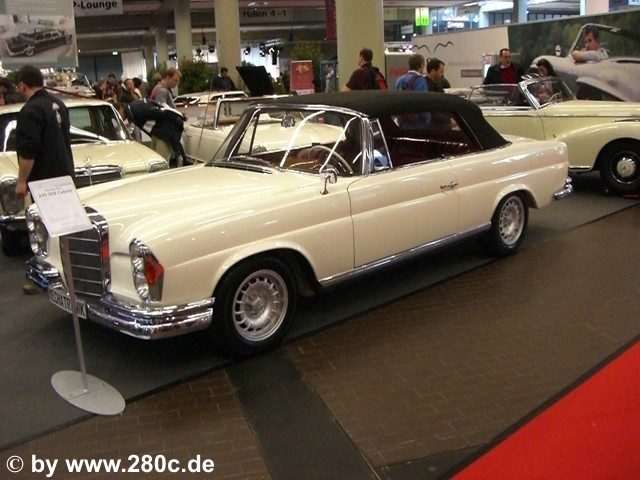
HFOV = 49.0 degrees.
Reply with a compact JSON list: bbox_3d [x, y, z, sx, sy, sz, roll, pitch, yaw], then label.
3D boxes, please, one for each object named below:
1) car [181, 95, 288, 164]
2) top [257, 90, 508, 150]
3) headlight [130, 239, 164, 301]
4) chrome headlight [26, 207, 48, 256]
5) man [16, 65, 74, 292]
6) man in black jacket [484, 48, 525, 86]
[{"bbox_3d":[-0.859,-1.474,10.167,1.770,1.300,4.300,-9,16,-22],"label":"car"},{"bbox_3d":[0.608,-0.991,5.977,2.000,0.540,1.420,-16,19,-41],"label":"top"},{"bbox_3d":[-0.909,0.164,3.740,0.170,0.375,0.230,-16,19,-41],"label":"headlight"},{"bbox_3d":[-1.909,-0.057,4.780,0.170,0.375,0.230,-16,19,-41],"label":"chrome headlight"},{"bbox_3d":[-2.217,-0.505,5.736,0.420,1.790,0.520,3,16,21],"label":"man"},{"bbox_3d":[2.751,-1.951,10.520,0.560,1.760,0.340,-3,15,-3],"label":"man in black jacket"}]

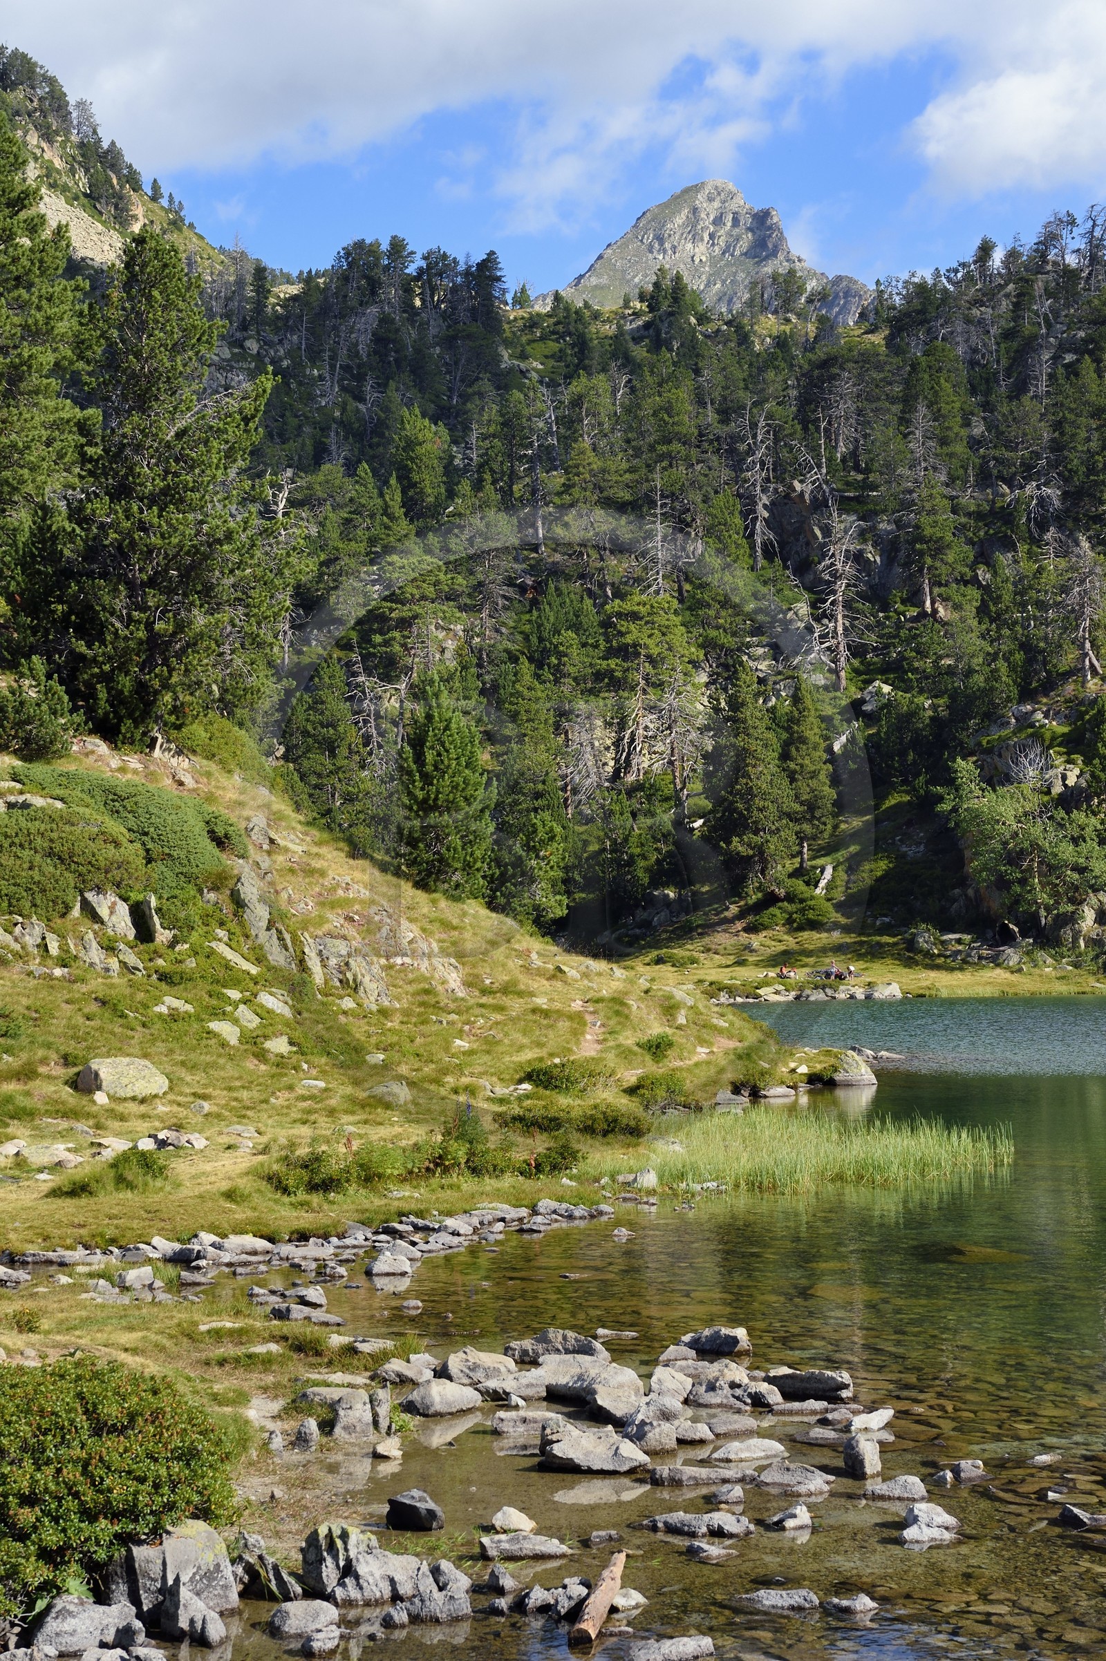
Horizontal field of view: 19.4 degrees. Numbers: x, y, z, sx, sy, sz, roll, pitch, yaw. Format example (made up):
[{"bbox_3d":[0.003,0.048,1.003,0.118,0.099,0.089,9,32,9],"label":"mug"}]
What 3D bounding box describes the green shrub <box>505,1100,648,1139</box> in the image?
[{"bbox_3d":[0.430,5.634,63.000,2.800,0.700,1.600,0,-2,0],"label":"green shrub"}]

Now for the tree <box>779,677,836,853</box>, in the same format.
[{"bbox_3d":[17.533,-4.194,222.000,4.000,12.800,4.000,0,-2,0],"label":"tree"}]

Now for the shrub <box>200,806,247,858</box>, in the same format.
[{"bbox_3d":[-5.104,0.020,50.000,0.780,0.800,0.750,0,-2,0],"label":"shrub"}]

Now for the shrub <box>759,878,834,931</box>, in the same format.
[{"bbox_3d":[15.977,4.900,212.000,5.100,3.400,4.200,0,-2,0],"label":"shrub"}]

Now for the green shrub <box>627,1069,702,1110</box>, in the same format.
[{"bbox_3d":[1.876,4.380,54.600,1.250,0.680,1.000,0,-2,0],"label":"green shrub"}]

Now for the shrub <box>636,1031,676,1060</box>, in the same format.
[{"bbox_3d":[1.921,4.038,60.500,0.750,0.550,0.650,0,-2,0],"label":"shrub"}]

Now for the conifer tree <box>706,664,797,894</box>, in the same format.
[{"bbox_3d":[13.214,-3.445,217.000,6.100,15.800,5.700,0,-2,0],"label":"conifer tree"}]

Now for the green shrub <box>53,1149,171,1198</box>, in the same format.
[{"bbox_3d":[-4.400,3.418,32.200,1.120,0.480,0.850,0,-2,0],"label":"green shrub"}]

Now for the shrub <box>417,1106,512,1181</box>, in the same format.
[{"bbox_3d":[-1.451,5.260,54.300,1.600,1.170,1.300,0,-2,0],"label":"shrub"}]

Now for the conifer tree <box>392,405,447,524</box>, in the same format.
[{"bbox_3d":[-12.834,-35.137,310.000,5.300,11.400,5.000,0,-2,0],"label":"conifer tree"}]

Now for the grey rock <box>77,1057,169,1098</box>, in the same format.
[{"bbox_3d":[-5.297,3.049,39.700,1.120,0.480,0.850,0,-2,0],"label":"grey rock"}]

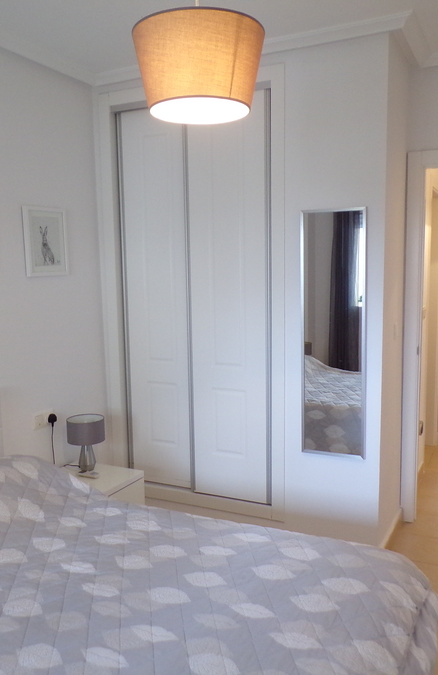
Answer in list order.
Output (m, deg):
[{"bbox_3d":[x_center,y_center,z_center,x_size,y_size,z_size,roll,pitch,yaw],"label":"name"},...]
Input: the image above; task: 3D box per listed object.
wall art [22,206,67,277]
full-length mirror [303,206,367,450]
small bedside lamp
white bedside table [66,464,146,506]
[{"bbox_3d":[-0.895,-0.494,3.241,0.020,0.345,0.315,3,8,26],"label":"wall art"},{"bbox_3d":[0.569,-0.007,3.105,0.330,1.235,0.025,3,8,26],"label":"full-length mirror"},{"bbox_3d":[-0.709,0.572,3.328,0.200,0.280,0.200,-1,7,0],"label":"small bedside lamp"},{"bbox_3d":[-0.697,0.944,3.228,0.465,0.432,0.440,3,8,26],"label":"white bedside table"}]

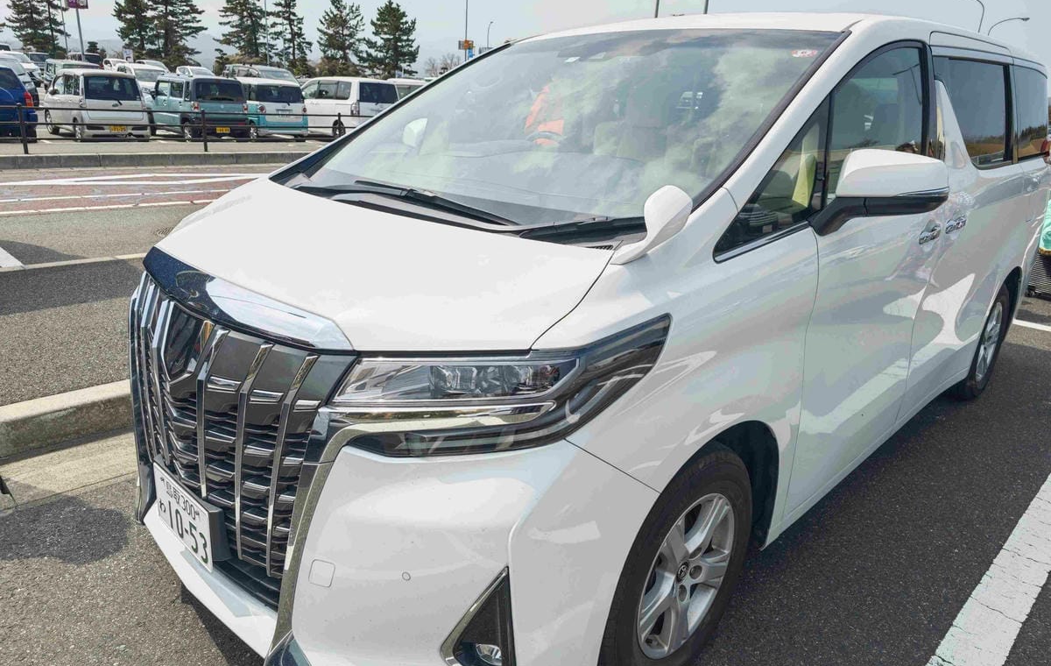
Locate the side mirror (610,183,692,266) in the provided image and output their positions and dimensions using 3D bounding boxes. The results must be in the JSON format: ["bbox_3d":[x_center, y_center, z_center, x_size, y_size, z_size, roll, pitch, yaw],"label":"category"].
[{"bbox_3d":[0.288,-0.224,1.500,0.140,0.190,0.145,-15,25,-43],"label":"side mirror"}]

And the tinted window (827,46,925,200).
[{"bbox_3d":[1.081,-0.665,2.126,0.930,0.520,0.100,-15,8,-43],"label":"tinted window"}]

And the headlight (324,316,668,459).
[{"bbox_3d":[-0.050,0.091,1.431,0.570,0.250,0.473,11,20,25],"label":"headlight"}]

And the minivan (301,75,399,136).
[{"bbox_3d":[-6.322,-7.883,24.326,1.700,1.850,4.600,-13,25,-41],"label":"minivan"}]

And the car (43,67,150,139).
[{"bbox_3d":[-10.742,-5.677,17.308,3.395,1.650,1.475,19,24,40],"label":"car"}]

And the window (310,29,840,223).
[{"bbox_3d":[0.129,-0.758,2.303,1.480,0.230,1.100,19,55,41],"label":"window"}]

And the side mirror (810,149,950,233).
[{"bbox_3d":[0.888,-0.356,1.751,0.220,0.210,0.280,-15,25,-43],"label":"side mirror"}]

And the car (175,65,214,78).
[{"bbox_3d":[-20.397,-15.778,43.434,4.000,1.520,1.680,20,24,41],"label":"car"}]

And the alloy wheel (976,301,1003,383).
[{"bbox_3d":[2.452,0.022,3.867,0.200,0.440,0.440,19,24,41],"label":"alloy wheel"}]

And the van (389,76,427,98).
[{"bbox_3d":[-3.827,-8.196,25.320,4.400,1.850,1.720,20,24,41],"label":"van"}]

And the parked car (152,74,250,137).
[{"bbox_3d":[-9.036,-6.180,19.123,3.395,1.670,1.475,20,25,41],"label":"parked car"}]

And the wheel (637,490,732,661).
[{"bbox_3d":[0.346,0.591,1.817,0.180,0.440,0.440,19,24,41],"label":"wheel"}]

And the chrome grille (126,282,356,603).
[{"bbox_3d":[-0.774,0.206,1.692,1.060,0.610,0.220,19,24,41],"label":"chrome grille"}]

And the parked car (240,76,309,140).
[{"bbox_3d":[-7.679,-6.414,20.005,1.475,1.655,3.395,-15,25,-43],"label":"parked car"}]

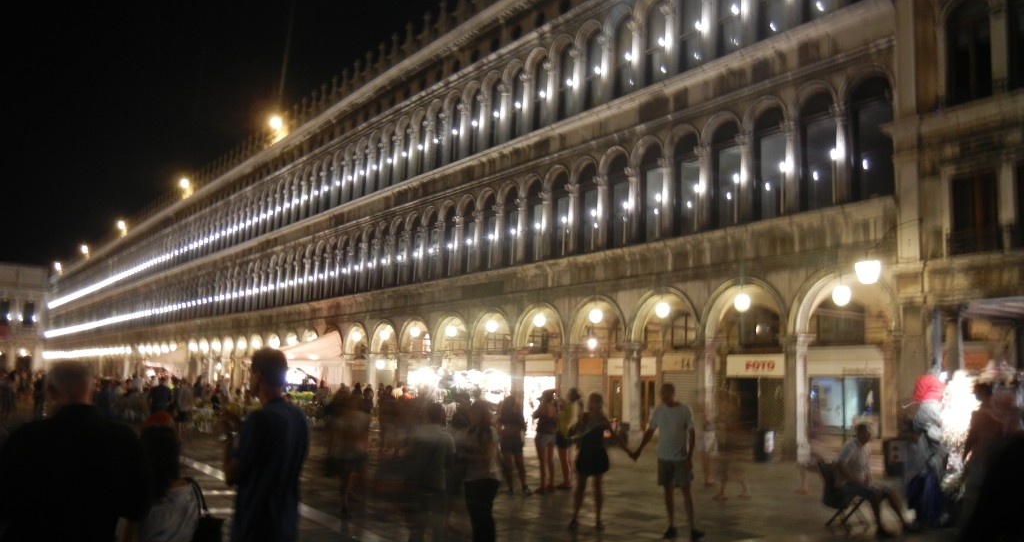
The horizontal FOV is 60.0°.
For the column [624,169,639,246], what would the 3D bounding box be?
[{"bbox_3d":[3.817,-2.094,28.381,0.394,2.626,0.394,2,-8,0],"label":"column"}]

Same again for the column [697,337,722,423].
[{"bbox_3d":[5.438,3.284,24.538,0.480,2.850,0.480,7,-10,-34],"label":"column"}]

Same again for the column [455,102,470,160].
[{"bbox_3d":[-2.042,-5.824,37.093,0.400,2.650,0.390,7,-10,-34],"label":"column"}]

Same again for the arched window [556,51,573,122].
[{"bbox_3d":[1.939,-6.822,32.347,0.323,2.747,1.071,8,-10,-34],"label":"arched window"}]

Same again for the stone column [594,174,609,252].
[{"bbox_3d":[2.952,-1.944,29.058,0.360,2.560,0.360,7,-10,-34],"label":"stone column"}]

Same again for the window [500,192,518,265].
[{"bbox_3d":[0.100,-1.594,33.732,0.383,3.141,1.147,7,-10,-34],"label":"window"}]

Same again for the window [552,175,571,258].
[{"bbox_3d":[1.767,-1.907,30.919,0.250,2.940,1.060,7,-10,-34],"label":"window"}]

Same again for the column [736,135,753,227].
[{"bbox_3d":[6.459,-2.545,24.560,0.394,2.626,0.394,8,-10,-34],"label":"column"}]

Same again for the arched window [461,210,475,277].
[{"bbox_3d":[-1.749,-1.333,36.688,0.323,3.010,1.071,8,-10,-34],"label":"arched window"}]

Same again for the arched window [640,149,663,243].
[{"bbox_3d":[4.370,-2.416,27.845,0.323,3.030,1.071,8,-10,-34],"label":"arched window"}]

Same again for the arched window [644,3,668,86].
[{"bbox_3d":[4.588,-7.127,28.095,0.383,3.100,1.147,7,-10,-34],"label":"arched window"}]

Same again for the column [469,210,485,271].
[{"bbox_3d":[-1.397,-1.172,35.489,0.383,2.627,0.383,7,-10,-34],"label":"column"}]

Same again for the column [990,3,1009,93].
[{"bbox_3d":[10.130,-4.617,18.422,0.280,1.960,0.310,8,-10,-34],"label":"column"}]

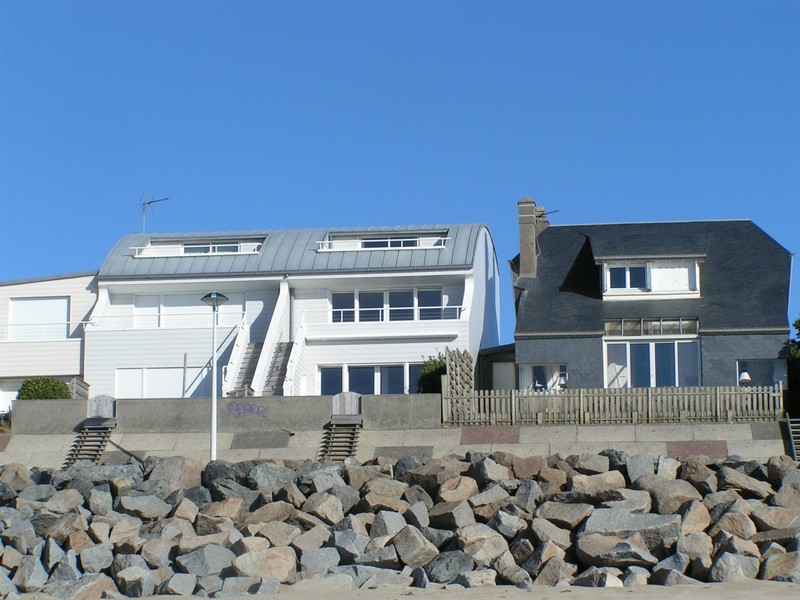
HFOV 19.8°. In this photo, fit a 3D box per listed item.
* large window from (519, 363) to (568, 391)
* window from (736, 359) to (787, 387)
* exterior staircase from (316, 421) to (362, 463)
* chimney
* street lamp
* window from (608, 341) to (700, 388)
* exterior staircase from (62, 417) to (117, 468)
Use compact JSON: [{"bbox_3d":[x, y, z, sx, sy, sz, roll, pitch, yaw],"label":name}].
[{"bbox_3d":[5.105,2.857,81.416,1.799,1.200,0.150,-1,-7,7],"label":"large window"},{"bbox_3d":[12.757,2.618,80.422,1.807,1.200,0.150,-1,-7,7],"label":"window"},{"bbox_3d":[-2.002,4.577,73.777,1.000,1.800,2.700,-1,-7,5],"label":"exterior staircase"},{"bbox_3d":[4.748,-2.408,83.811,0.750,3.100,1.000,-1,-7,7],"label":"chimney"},{"bbox_3d":[-5.665,2.647,70.179,0.850,5.800,0.850,-1,-7,5],"label":"street lamp"},{"bbox_3d":[8.934,2.399,80.960,3.347,2.050,0.150,-1,-7,7],"label":"window"},{"bbox_3d":[-10.014,4.669,74.327,1.000,1.950,3.000,-1,-7,5],"label":"exterior staircase"}]

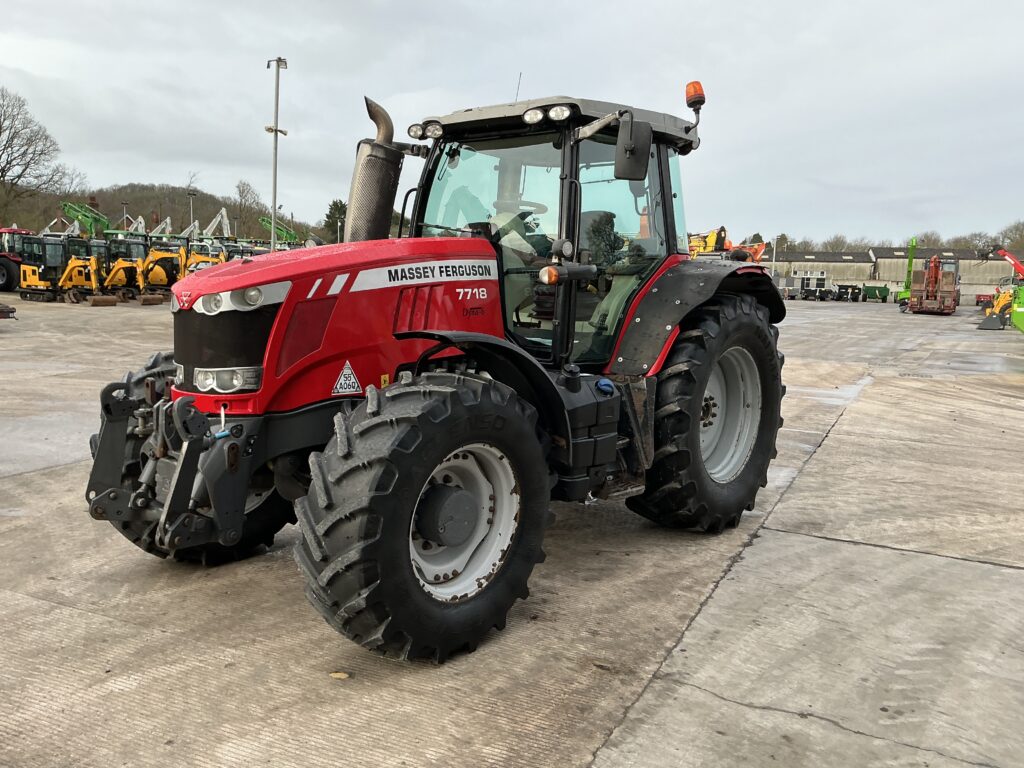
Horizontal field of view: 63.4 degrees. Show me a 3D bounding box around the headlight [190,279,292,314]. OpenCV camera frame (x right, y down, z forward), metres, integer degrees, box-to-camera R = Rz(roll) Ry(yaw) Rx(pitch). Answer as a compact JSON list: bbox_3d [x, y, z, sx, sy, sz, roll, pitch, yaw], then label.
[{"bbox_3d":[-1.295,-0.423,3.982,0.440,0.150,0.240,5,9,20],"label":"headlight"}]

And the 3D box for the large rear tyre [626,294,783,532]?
[{"bbox_3d":[1.462,0.191,6.308,0.600,1.730,1.760,9,11,40],"label":"large rear tyre"}]

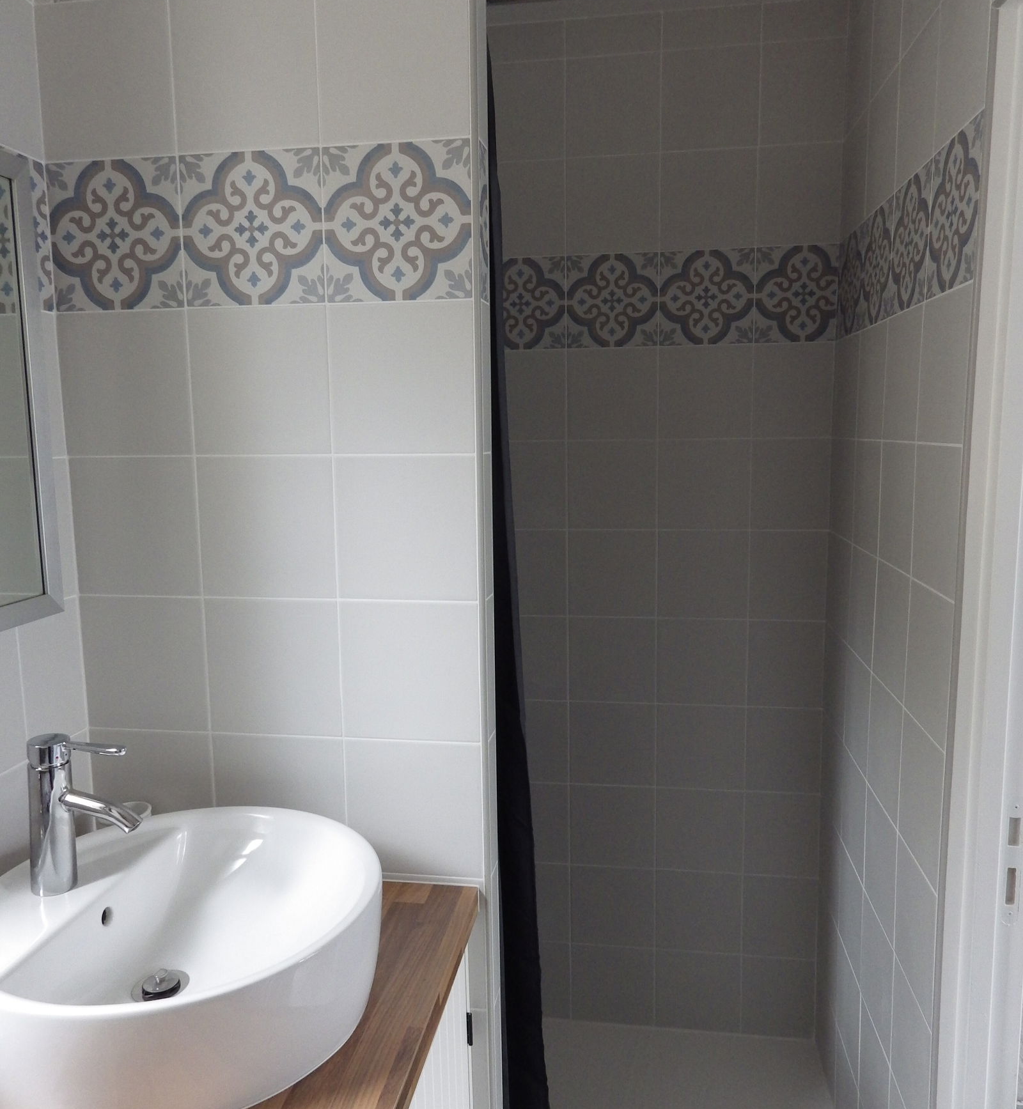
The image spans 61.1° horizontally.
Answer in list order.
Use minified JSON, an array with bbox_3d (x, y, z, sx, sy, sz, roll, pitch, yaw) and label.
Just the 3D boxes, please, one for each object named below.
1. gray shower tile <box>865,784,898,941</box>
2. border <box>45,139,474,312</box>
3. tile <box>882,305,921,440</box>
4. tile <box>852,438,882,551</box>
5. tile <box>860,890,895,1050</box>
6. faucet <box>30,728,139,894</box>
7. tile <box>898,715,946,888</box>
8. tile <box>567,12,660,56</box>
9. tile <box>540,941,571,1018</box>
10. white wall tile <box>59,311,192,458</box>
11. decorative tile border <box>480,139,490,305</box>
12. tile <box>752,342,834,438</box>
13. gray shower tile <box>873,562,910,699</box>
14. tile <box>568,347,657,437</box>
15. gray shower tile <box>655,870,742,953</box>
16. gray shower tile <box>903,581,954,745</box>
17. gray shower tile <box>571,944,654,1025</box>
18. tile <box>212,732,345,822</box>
[{"bbox_3d":[0.625,0.517,1.453,0.010,0.200,0.200,0,8,9],"label":"gray shower tile"},{"bbox_3d":[-0.342,-0.434,1.161,0.592,0.200,0.010,1,8,8],"label":"border"},{"bbox_3d":[0.611,-0.275,1.344,0.010,0.200,0.200,0,8,9],"label":"tile"},{"bbox_3d":[0.657,-0.105,1.594,0.010,0.200,0.200,0,7,9],"label":"tile"},{"bbox_3d":[0.636,0.724,1.499,0.010,0.200,0.200,0,7,9],"label":"tile"},{"bbox_3d":[-0.492,0.301,0.997,0.138,0.182,0.052,0,8,8],"label":"faucet"},{"bbox_3d":[0.598,0.348,1.253,0.010,0.200,0.187,0,8,9],"label":"tile"},{"bbox_3d":[0.215,-1.093,1.831,0.200,0.076,0.010,0,7,8],"label":"tile"},{"bbox_3d":[0.046,1.045,2.148,0.200,0.200,0.010,0,8,9],"label":"tile"},{"bbox_3d":[-0.546,-0.239,1.234,0.196,0.200,0.010,0,7,9],"label":"white wall tile"},{"bbox_3d":[-0.038,-0.437,1.161,0.010,0.200,0.065,1,8,8],"label":"decorative tile border"},{"bbox_3d":[0.609,-0.352,1.871,0.167,0.200,0.010,0,8,9],"label":"tile"},{"bbox_3d":[0.626,0.123,1.418,0.010,0.200,0.200,0,8,9],"label":"gray shower tile"},{"bbox_3d":[0.223,-0.348,1.906,0.198,0.198,0.009,0,8,8],"label":"tile"},{"bbox_3d":[0.441,0.845,2.052,0.201,0.200,0.010,0,7,8],"label":"gray shower tile"},{"bbox_3d":[0.595,0.148,1.227,0.010,0.200,0.187,0,8,9],"label":"gray shower tile"},{"bbox_3d":[0.245,1.046,2.116,0.200,0.200,0.010,0,8,9],"label":"gray shower tile"},{"bbox_3d":[-0.339,0.362,1.281,0.200,0.196,0.010,0,7,9],"label":"tile"}]

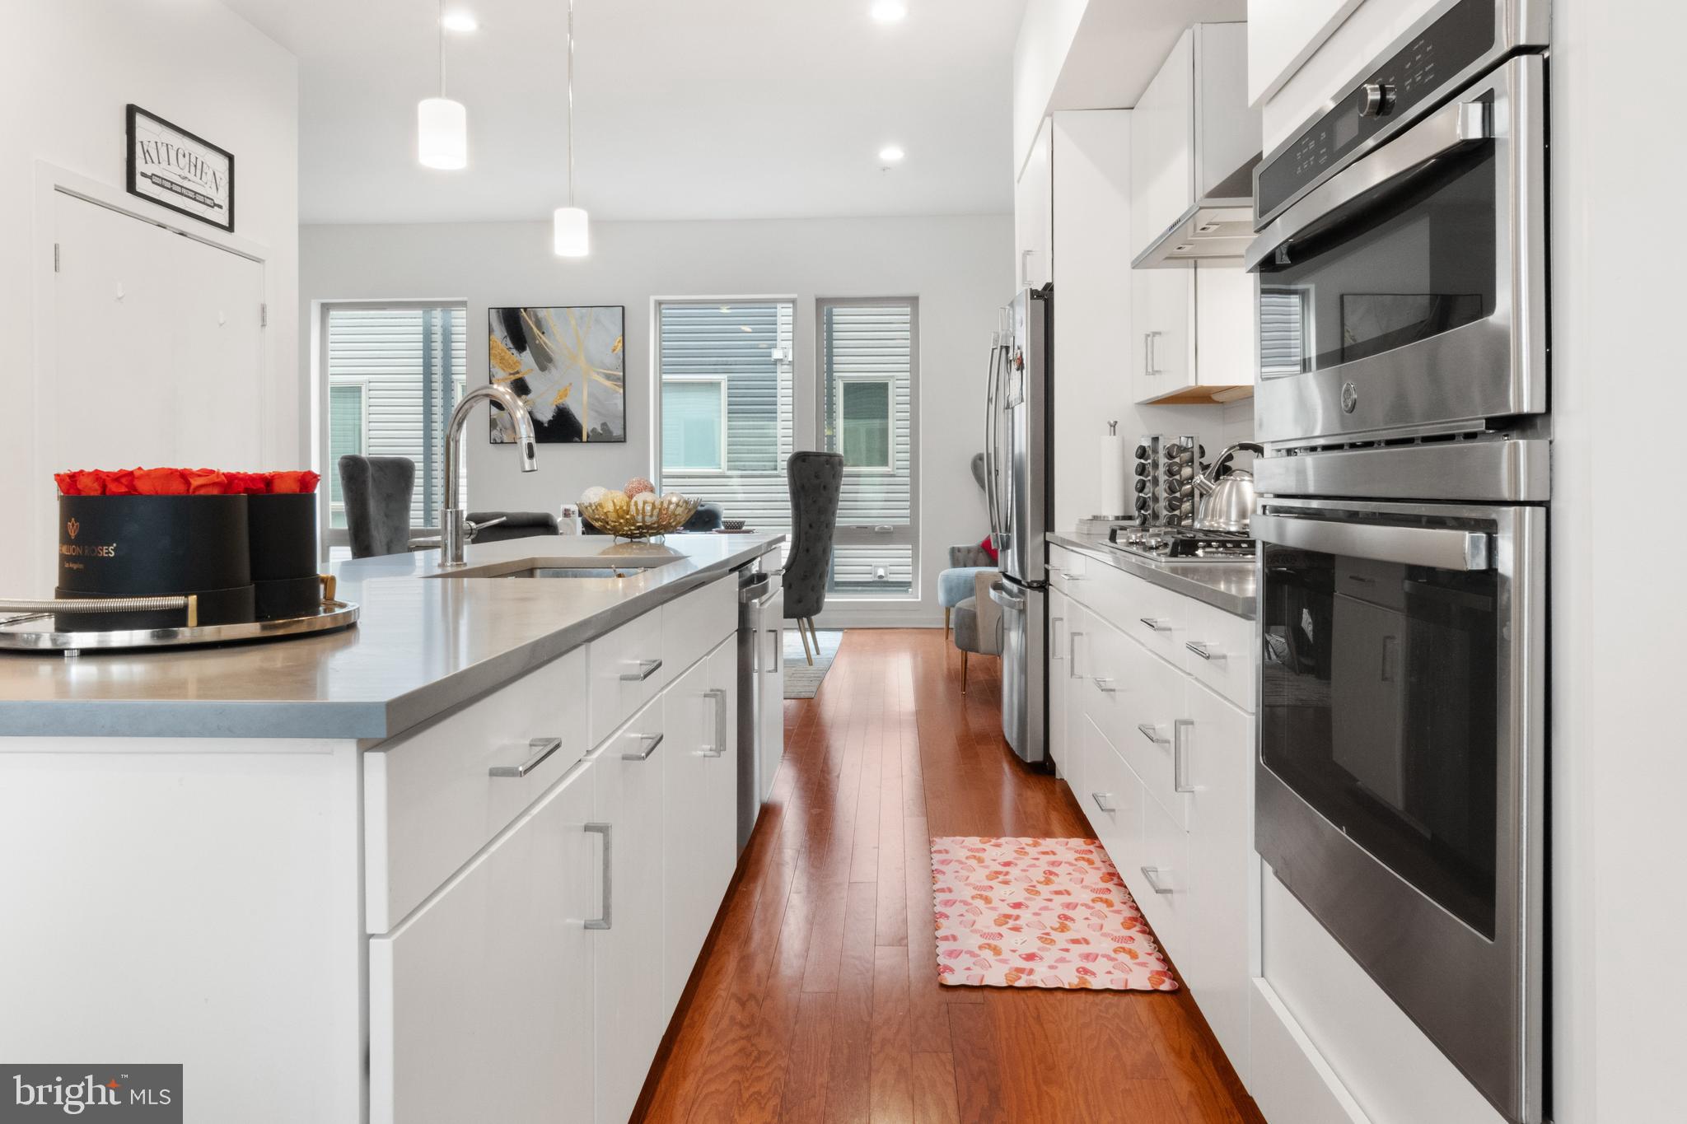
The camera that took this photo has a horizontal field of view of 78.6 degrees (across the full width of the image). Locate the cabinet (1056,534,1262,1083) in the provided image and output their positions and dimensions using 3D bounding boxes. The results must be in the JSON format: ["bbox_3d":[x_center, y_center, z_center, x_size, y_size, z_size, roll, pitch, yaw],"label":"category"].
[{"bbox_3d":[1.000,0.420,2.660,0.620,0.850,2.120,0,2,3],"label":"cabinet"}]

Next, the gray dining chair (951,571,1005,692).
[{"bbox_3d":[1.030,0.175,5.450,0.680,0.980,0.640,1,2,28],"label":"gray dining chair"}]

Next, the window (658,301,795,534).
[{"bbox_3d":[-0.885,-0.858,7.830,1.060,2.250,0.100,0,2,3],"label":"window"}]

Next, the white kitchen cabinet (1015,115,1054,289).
[{"bbox_3d":[1.085,-1.380,4.270,0.600,0.600,0.900,0,3,3],"label":"white kitchen cabinet"}]

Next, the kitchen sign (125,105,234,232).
[{"bbox_3d":[-2.583,-1.529,4.050,0.025,0.325,0.590,0,2,3],"label":"kitchen sign"}]

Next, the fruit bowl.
[{"bbox_3d":[-0.652,-0.138,3.280,0.380,0.140,0.380,0,2,0],"label":"fruit bowl"}]

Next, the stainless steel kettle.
[{"bbox_3d":[1.055,-0.201,2.740,0.240,0.235,0.225,1,3,12],"label":"stainless steel kettle"}]

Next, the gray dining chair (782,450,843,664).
[{"bbox_3d":[-0.330,-0.035,6.380,0.680,1.290,0.560,0,3,3],"label":"gray dining chair"}]

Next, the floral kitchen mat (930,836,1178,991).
[{"bbox_3d":[0.508,0.893,2.740,0.530,0.012,0.970,0,4,4],"label":"floral kitchen mat"}]

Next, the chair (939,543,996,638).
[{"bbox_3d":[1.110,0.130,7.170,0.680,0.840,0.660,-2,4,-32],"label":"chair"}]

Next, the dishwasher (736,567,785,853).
[{"bbox_3d":[-0.565,0.405,3.030,0.600,0.800,0.590,0,3,3],"label":"dishwasher"}]

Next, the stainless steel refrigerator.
[{"bbox_3d":[0.975,-0.133,4.220,0.790,1.790,0.910,0,2,3],"label":"stainless steel refrigerator"}]

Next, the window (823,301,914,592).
[{"bbox_3d":[0.195,-0.855,7.780,0.750,2.250,0.100,0,2,3],"label":"window"}]

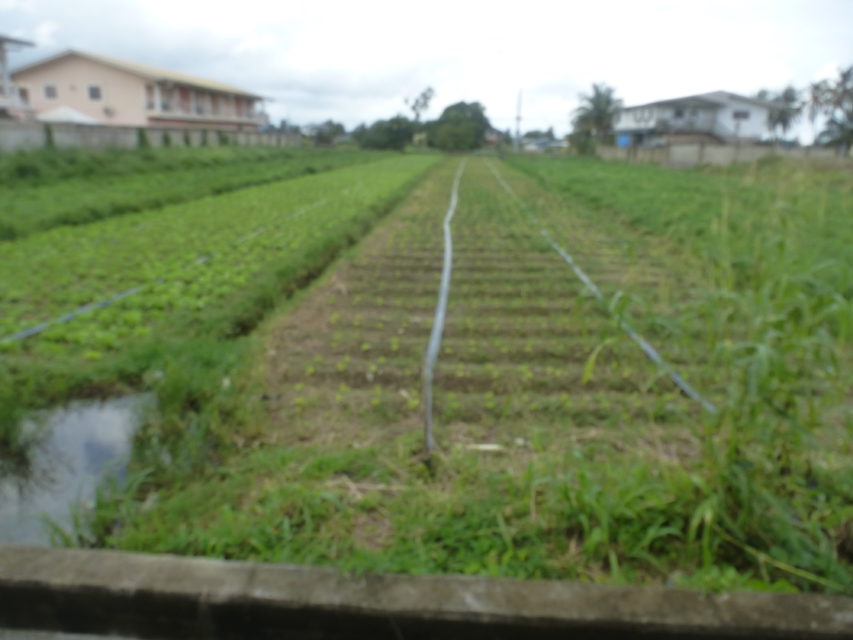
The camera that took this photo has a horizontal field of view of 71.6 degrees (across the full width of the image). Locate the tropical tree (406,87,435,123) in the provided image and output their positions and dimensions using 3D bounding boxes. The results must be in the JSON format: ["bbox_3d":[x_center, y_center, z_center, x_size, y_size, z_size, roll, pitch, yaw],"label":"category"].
[{"bbox_3d":[-1.275,-37.372,110.126,5.000,11.600,5.000,2,17,2],"label":"tropical tree"}]

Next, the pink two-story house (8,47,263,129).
[{"bbox_3d":[-27.202,-21.550,61.389,11.800,8.000,27.500,2,17,2],"label":"pink two-story house"}]

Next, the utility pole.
[{"bbox_3d":[15.049,-31.907,96.247,0.400,10.100,0.400,2,17,2],"label":"utility pole"}]

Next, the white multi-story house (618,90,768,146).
[{"bbox_3d":[26.827,-19.787,61.611,13.000,7.600,12.500,2,17,2],"label":"white multi-story house"}]

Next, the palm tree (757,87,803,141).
[{"bbox_3d":[42.246,-23.421,72.232,5.200,9.300,5.200,2,17,2],"label":"palm tree"}]

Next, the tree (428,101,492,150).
[{"bbox_3d":[5.352,-32.758,100.698,10.600,8.600,9.500,2,17,2],"label":"tree"}]

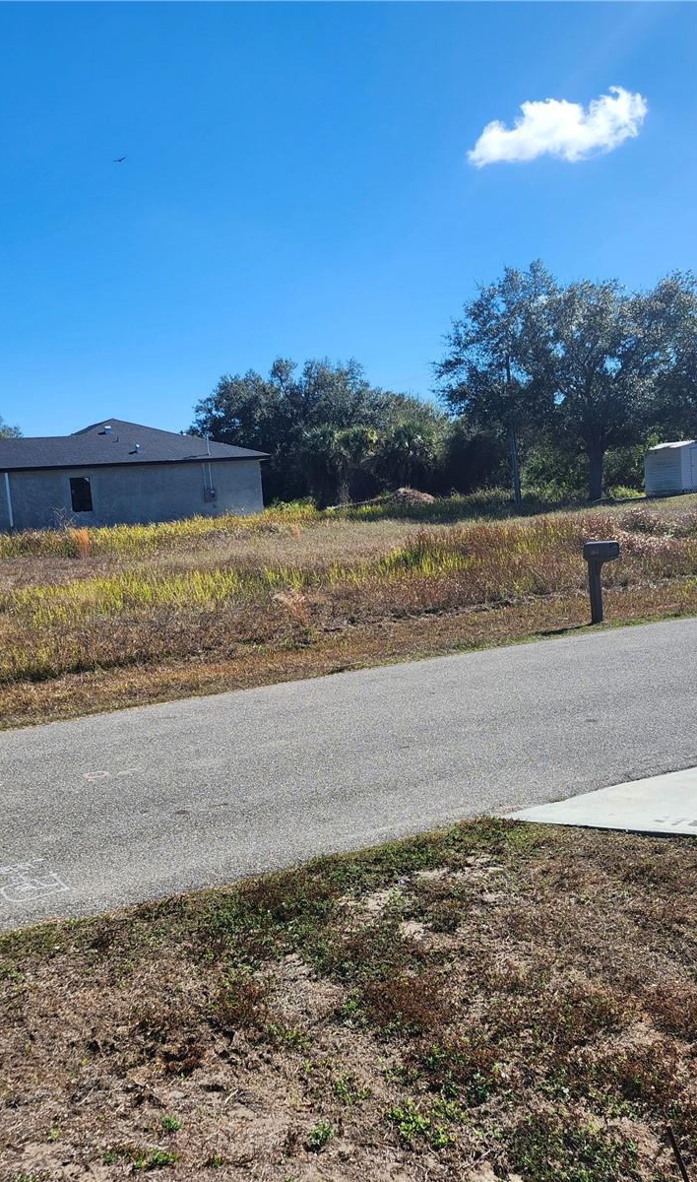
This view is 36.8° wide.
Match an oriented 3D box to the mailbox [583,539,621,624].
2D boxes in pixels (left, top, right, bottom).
[{"bbox_3d":[3.770,-0.129,15.561,0.240,1.226,0.510,-7,6,-26],"label":"mailbox"}]

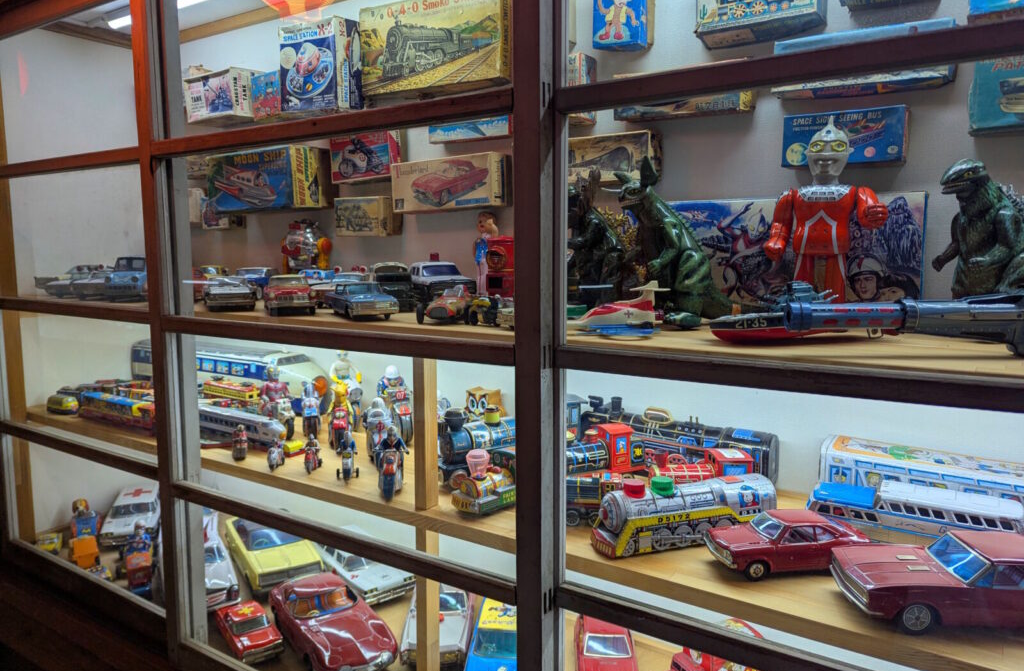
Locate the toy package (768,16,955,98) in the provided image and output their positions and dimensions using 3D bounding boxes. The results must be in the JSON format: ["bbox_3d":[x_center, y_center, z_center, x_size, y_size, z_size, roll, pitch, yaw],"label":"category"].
[{"bbox_3d":[0.537,-0.424,1.095,0.245,0.079,0.059,8,16,38],"label":"toy package"}]

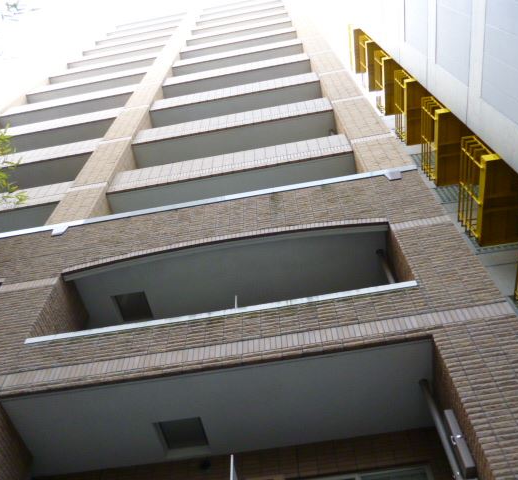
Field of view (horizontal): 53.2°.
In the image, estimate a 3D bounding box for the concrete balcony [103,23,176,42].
[{"bbox_3d":[-7.201,-12.082,31.898,5.180,1.080,1.300,-9,-59,4],"label":"concrete balcony"}]

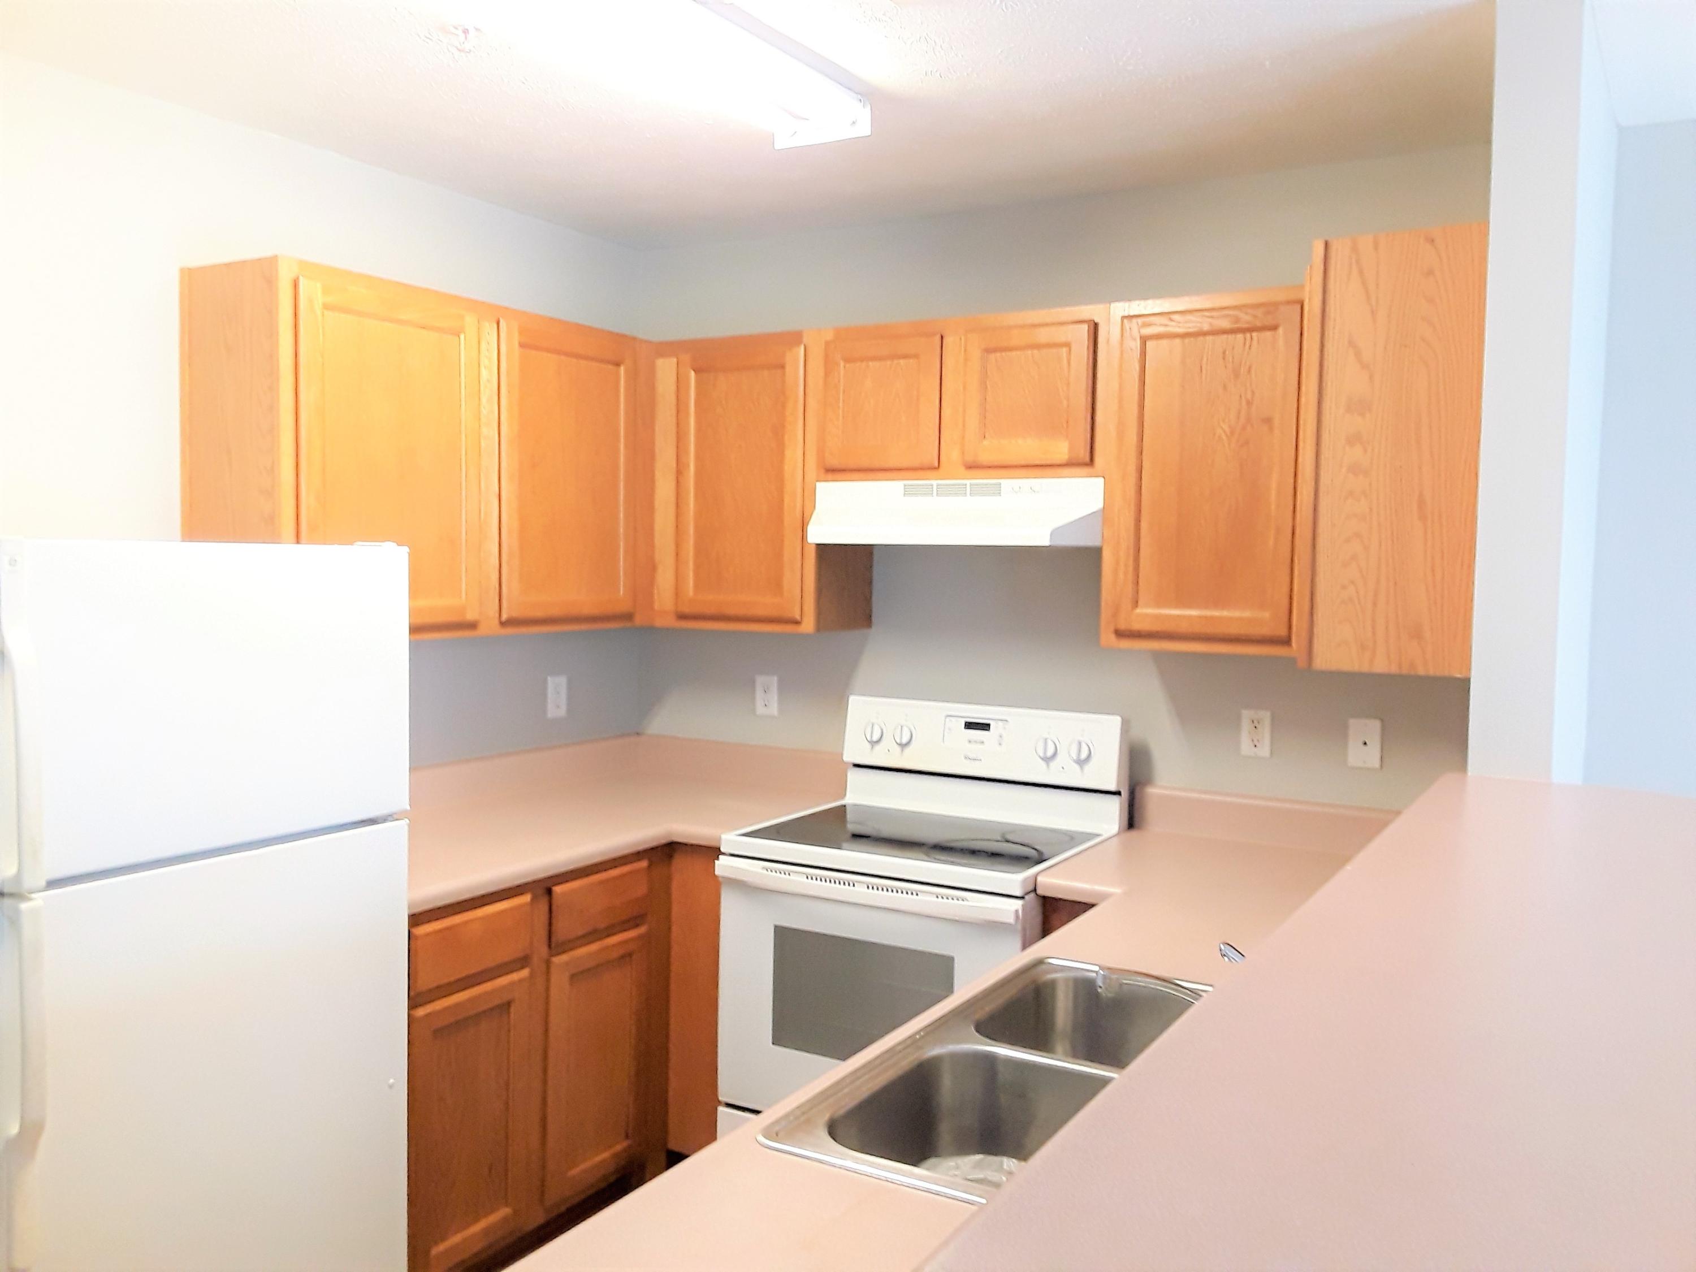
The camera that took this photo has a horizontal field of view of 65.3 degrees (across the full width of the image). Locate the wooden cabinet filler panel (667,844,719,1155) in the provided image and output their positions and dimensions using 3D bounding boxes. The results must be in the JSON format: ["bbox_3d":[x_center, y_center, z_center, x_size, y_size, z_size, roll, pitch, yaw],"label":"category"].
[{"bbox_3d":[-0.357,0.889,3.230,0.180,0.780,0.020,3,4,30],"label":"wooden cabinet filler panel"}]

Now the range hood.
[{"bbox_3d":[0.286,-0.298,3.210,0.761,0.157,0.450,3,4,31],"label":"range hood"}]

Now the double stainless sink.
[{"bbox_3d":[0.342,0.640,1.678,0.555,0.183,0.827,3,4,31],"label":"double stainless sink"}]

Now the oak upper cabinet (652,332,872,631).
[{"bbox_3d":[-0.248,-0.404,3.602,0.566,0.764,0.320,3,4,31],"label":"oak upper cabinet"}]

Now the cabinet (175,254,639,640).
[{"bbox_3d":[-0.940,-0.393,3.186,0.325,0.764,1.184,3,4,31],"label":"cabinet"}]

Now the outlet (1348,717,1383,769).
[{"bbox_3d":[1.159,0.242,2.969,0.070,0.114,0.010,3,4,31],"label":"outlet"}]

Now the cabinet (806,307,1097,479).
[{"bbox_3d":[0.324,-0.568,3.252,0.761,0.380,0.320,3,4,31],"label":"cabinet"}]

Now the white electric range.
[{"bbox_3d":[0.185,0.786,3.163,0.762,1.195,0.680,3,4,31],"label":"white electric range"}]

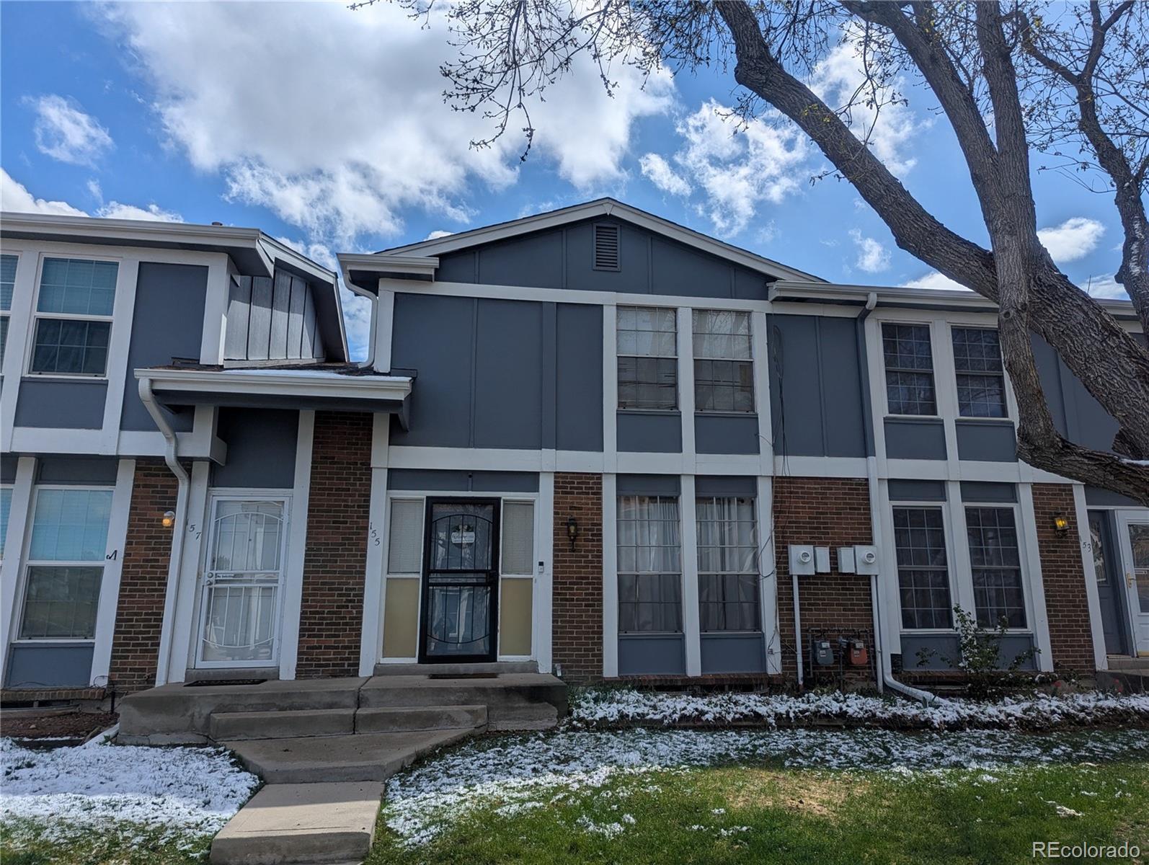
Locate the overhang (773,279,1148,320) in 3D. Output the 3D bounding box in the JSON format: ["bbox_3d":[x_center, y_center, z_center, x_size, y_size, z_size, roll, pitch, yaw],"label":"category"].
[{"bbox_3d":[5.478,-1.899,11.457,5.587,0.250,0.420,2,-12,-8],"label":"overhang"}]

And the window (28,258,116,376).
[{"bbox_3d":[-5.895,-1.369,9.397,0.848,1.440,0.100,2,-12,-8],"label":"window"}]

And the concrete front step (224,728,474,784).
[{"bbox_3d":[-1.997,2.753,6.775,2.300,0.120,1.650,2,-13,-7],"label":"concrete front step"}]

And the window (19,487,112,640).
[{"bbox_3d":[-5.949,1.534,9.386,0.836,1.759,0.100,2,-13,-7],"label":"window"}]

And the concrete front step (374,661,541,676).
[{"bbox_3d":[-1.456,2.924,9.901,1.998,0.143,0.200,2,-13,-7],"label":"concrete front step"}]

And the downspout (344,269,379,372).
[{"bbox_3d":[-2.848,-1.479,10.496,0.460,1.280,0.380,2,-13,-7],"label":"downspout"}]

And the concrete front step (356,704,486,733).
[{"bbox_3d":[-1.608,3.035,8.455,1.355,0.186,0.320,2,-11,-8],"label":"concrete front step"}]

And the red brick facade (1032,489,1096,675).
[{"bbox_3d":[6.797,2.007,11.152,0.632,2.592,0.120,2,-13,-7],"label":"red brick facade"}]

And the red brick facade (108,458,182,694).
[{"bbox_3d":[-5.040,1.670,9.496,0.627,2.710,0.120,2,-12,-8],"label":"red brick facade"}]

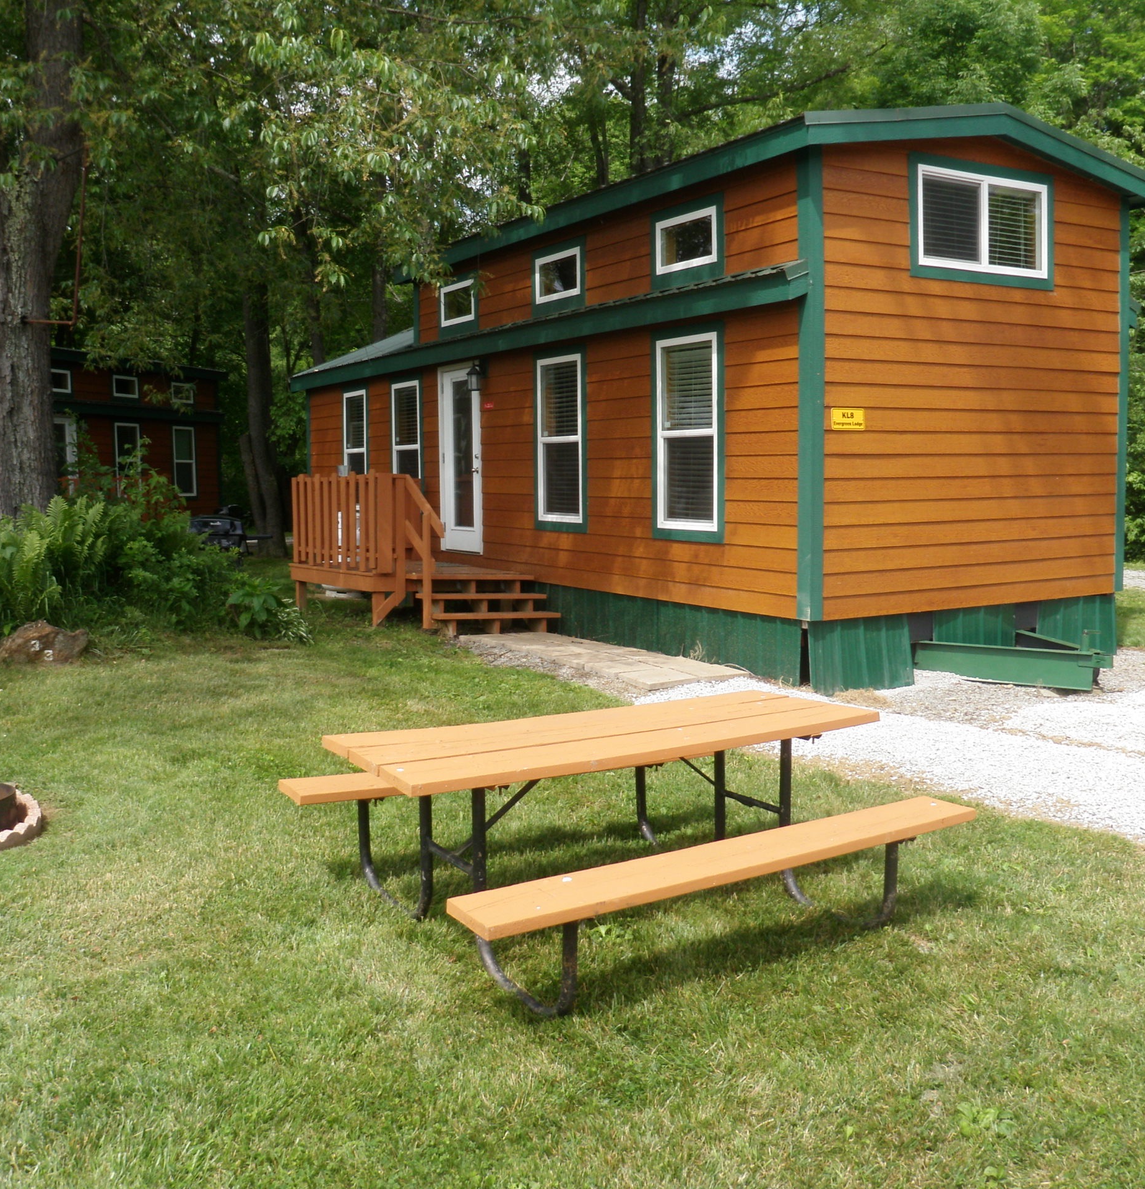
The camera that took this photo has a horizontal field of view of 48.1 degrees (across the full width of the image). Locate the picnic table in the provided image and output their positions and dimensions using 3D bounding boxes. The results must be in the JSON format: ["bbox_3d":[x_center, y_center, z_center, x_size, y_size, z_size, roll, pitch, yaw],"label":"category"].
[{"bbox_3d":[0.141,0.821,4.619,1.890,0.710,1.693,-4,8,-31],"label":"picnic table"}]

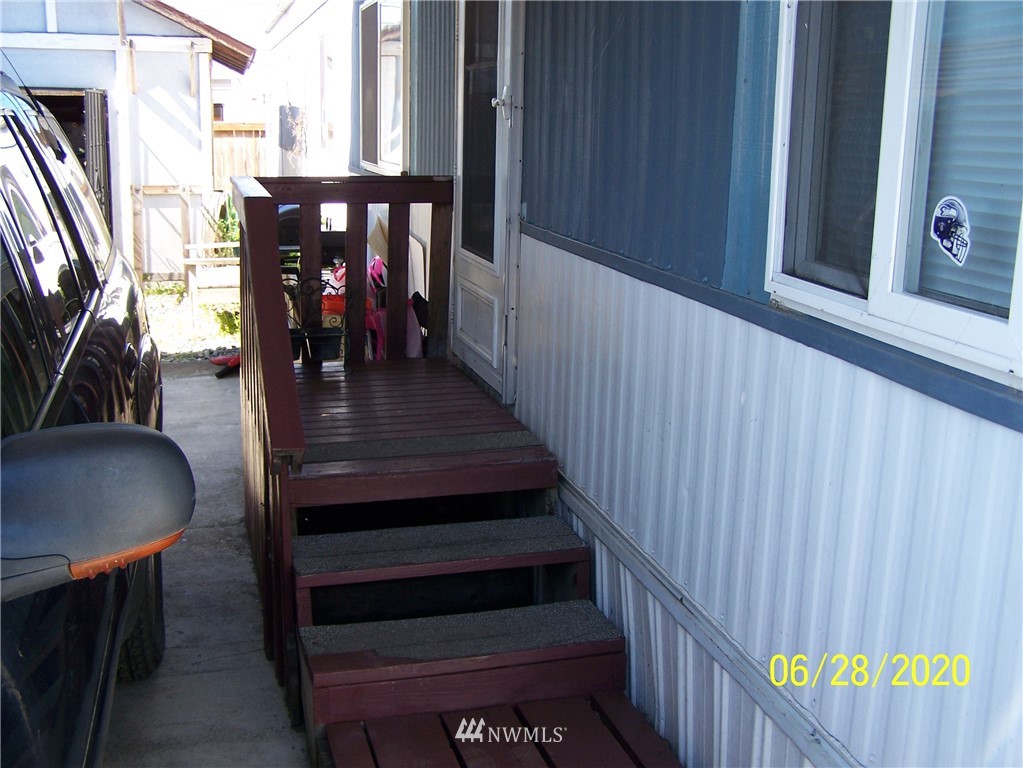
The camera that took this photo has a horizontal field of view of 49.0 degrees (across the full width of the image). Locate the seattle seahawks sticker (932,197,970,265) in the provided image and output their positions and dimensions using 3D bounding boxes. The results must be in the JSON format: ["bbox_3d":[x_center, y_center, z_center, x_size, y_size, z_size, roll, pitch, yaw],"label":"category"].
[{"bbox_3d":[0.626,-0.218,1.600,0.004,0.096,0.090,-3,14,-15],"label":"seattle seahawks sticker"}]

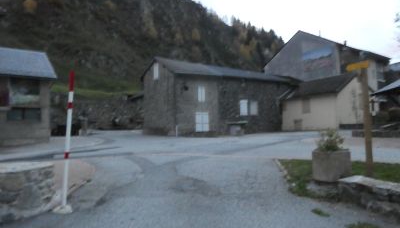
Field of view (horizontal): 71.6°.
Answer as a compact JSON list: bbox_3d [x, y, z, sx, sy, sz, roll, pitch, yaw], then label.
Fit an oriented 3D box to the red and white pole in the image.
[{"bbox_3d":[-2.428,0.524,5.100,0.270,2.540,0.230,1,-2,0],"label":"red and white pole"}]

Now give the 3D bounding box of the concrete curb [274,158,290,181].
[{"bbox_3d":[2.530,1.690,8.600,0.170,0.130,3.300,-1,-2,10],"label":"concrete curb"}]

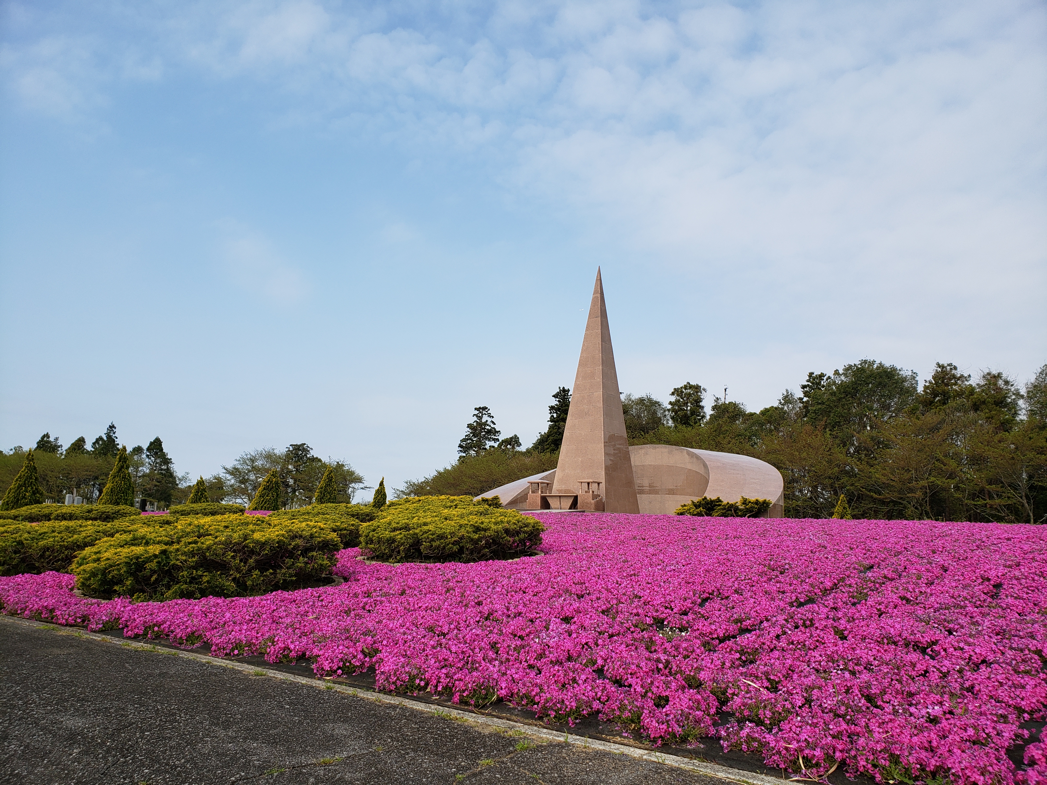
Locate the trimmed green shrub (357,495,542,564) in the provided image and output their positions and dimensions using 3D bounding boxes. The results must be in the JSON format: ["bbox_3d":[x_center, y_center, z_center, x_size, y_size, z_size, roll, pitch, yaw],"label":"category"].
[{"bbox_3d":[-1.263,2.372,13.982,3.250,1.041,3.250,3,-9,-5],"label":"trimmed green shrub"}]

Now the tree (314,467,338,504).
[{"bbox_3d":[-9.027,4.516,36.174,1.200,2.218,1.200,4,-9,-14],"label":"tree"}]

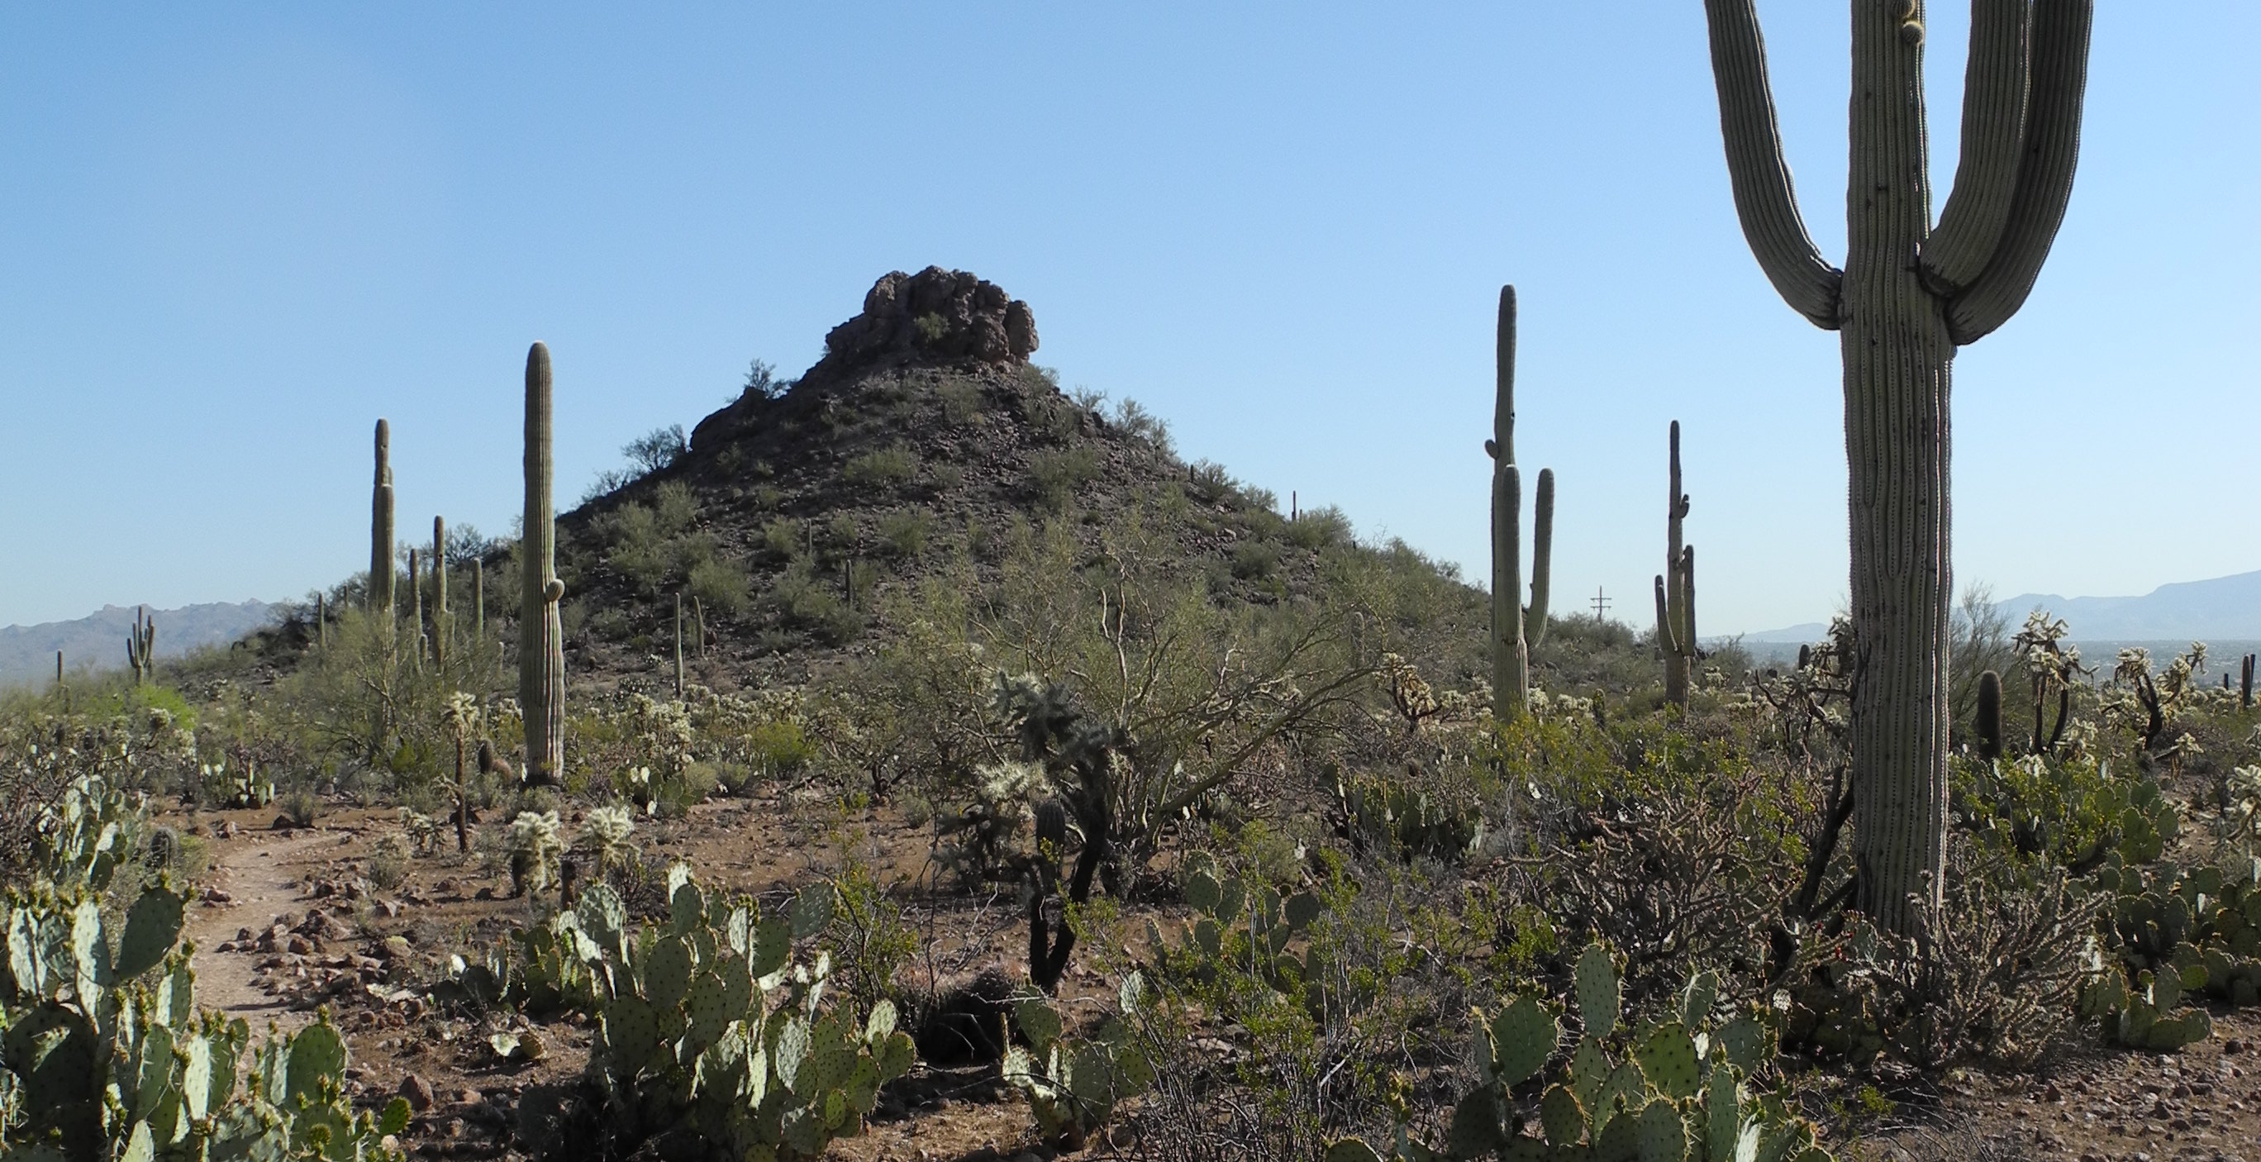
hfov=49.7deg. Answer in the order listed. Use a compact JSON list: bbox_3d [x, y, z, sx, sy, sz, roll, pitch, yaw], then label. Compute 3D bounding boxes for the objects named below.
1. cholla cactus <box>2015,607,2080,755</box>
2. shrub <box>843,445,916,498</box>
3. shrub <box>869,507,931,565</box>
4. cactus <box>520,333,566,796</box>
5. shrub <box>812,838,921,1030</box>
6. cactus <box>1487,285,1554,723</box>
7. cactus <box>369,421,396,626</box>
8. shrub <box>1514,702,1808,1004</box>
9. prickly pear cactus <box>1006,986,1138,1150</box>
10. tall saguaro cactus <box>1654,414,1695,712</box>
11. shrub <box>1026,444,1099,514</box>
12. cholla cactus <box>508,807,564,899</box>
[{"bbox_3d":[11.474,1.252,30.500,0.825,1.885,0.800,0,-1,0],"label":"cholla cactus"},{"bbox_3d":[-12.137,-5.299,118.000,3.600,2.400,3.200,0,-1,0],"label":"shrub"},{"bbox_3d":[-12.053,-2.349,128.000,3.214,3.091,3.100,0,-1,0],"label":"shrub"},{"bbox_3d":[-6.132,-0.172,25.500,0.468,4.655,0.440,0,-1,0],"label":"cactus"},{"bbox_3d":[-1.130,1.512,10.400,0.480,0.820,0.460,0,-1,0],"label":"shrub"},{"bbox_3d":[5.371,-0.874,33.500,0.950,6.350,0.800,0,-1,0],"label":"cactus"},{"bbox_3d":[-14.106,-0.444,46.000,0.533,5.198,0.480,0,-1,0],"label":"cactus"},{"bbox_3d":[2.510,1.316,11.500,1.420,1.400,1.300,0,-1,0],"label":"shrub"},{"bbox_3d":[-0.189,1.595,8.000,0.430,0.530,0.400,0,-1,0],"label":"prickly pear cactus"},{"bbox_3d":[11.378,-0.271,51.000,0.837,6.108,0.600,0,-1,0],"label":"tall saguaro cactus"},{"bbox_3d":[-3.809,-5.648,136.000,4.072,3.809,3.700,0,-1,0],"label":"shrub"},{"bbox_3d":[-3.731,1.714,15.300,0.360,0.580,0.350,0,-1,0],"label":"cholla cactus"}]

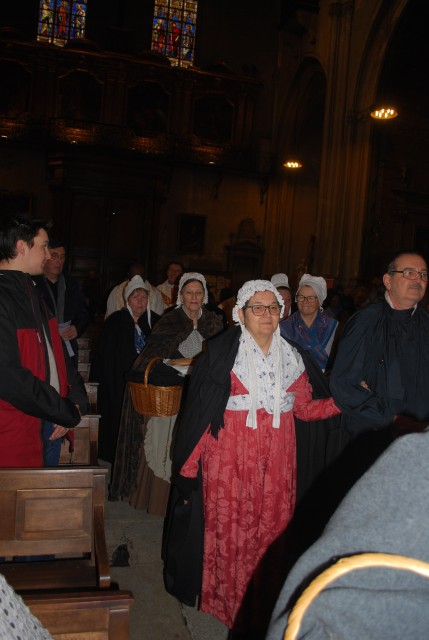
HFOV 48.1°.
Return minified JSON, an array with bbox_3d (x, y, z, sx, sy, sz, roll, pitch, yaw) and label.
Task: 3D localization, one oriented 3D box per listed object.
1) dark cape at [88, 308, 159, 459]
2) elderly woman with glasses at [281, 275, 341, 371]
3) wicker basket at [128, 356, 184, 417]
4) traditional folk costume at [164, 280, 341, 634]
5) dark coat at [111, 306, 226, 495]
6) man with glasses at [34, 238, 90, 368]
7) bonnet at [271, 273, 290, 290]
[{"bbox_3d":[-0.645,0.541,3.680,0.560,1.290,0.420,2,6,-12],"label":"dark cape"},{"bbox_3d":[0.575,0.531,3.100,0.480,1.640,0.400,3,6,-2],"label":"elderly woman with glasses"},{"bbox_3d":[-0.338,0.387,2.800,0.305,0.320,0.230,4,6,11],"label":"wicker basket"},{"bbox_3d":[0.155,0.620,2.210,0.750,1.610,0.540,2,6,-9],"label":"traditional folk costume"},{"bbox_3d":[-0.310,0.569,3.120,0.730,1.380,0.520,2,6,-9],"label":"dark coat"},{"bbox_3d":[-1.120,0.347,3.380,0.560,1.770,0.380,1,6,-17],"label":"man with glasses"},{"bbox_3d":[0.494,-0.284,3.600,0.170,0.150,0.200,3,6,-3],"label":"bonnet"}]

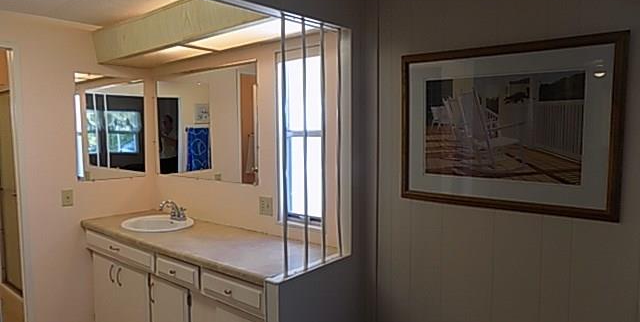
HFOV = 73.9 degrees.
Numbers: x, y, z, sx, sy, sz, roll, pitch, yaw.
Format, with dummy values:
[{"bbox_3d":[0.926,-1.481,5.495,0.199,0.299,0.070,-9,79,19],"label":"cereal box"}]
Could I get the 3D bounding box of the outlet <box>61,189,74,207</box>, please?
[{"bbox_3d":[-1.784,0.267,3.011,0.008,0.114,0.070,3,5,39],"label":"outlet"}]

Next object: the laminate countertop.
[{"bbox_3d":[-0.813,0.481,2.695,1.929,0.040,0.570,3,5,39],"label":"laminate countertop"}]

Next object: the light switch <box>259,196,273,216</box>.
[{"bbox_3d":[-0.339,0.286,2.659,0.114,0.114,0.010,3,5,39],"label":"light switch"}]

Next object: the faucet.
[{"bbox_3d":[-1.059,0.360,3.045,0.150,0.125,0.155,-3,5,-39],"label":"faucet"}]

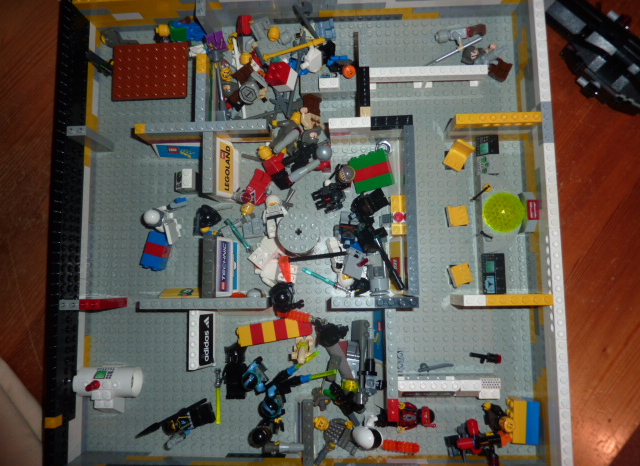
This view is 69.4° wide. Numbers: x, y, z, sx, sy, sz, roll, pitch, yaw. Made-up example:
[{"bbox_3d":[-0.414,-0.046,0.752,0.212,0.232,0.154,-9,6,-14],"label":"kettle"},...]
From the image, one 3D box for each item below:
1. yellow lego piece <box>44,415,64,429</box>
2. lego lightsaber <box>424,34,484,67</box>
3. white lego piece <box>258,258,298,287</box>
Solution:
[{"bbox_3d":[-0.198,0.141,0.346,0.008,0.010,0.008,-1,84,3],"label":"yellow lego piece"},{"bbox_3d":[0.114,-0.154,0.393,0.054,0.004,0.004,-24,84,1],"label":"lego lightsaber"},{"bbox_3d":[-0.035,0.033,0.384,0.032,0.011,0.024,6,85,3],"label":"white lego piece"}]

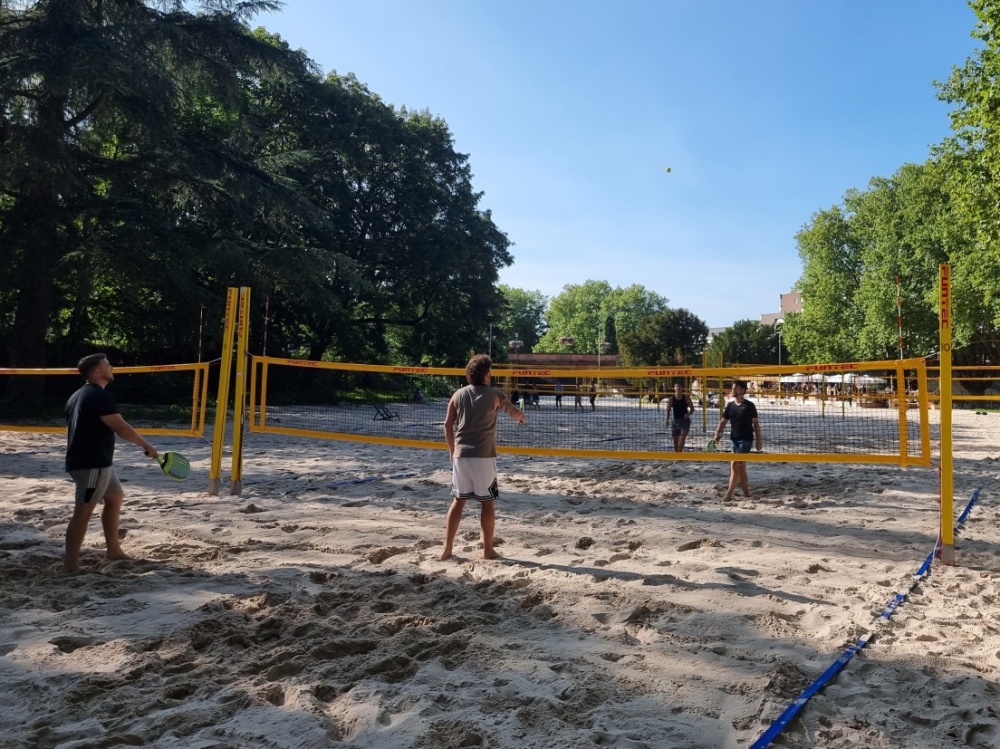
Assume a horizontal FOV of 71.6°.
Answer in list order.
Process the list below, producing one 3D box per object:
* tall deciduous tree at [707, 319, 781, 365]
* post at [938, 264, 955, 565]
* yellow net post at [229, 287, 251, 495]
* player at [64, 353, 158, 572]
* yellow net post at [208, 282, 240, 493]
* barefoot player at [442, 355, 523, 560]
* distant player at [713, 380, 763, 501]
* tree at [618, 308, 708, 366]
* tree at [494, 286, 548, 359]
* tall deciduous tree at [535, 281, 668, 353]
[{"bbox_3d":[25.403,-1.193,72.000,8.200,9.000,7.500,1,-1,0],"label":"tall deciduous tree"},{"bbox_3d":[4.177,0.371,6.475,0.115,2.800,0.110,0,-1,21],"label":"post"},{"bbox_3d":[-3.546,0.222,9.475,0.115,2.830,0.110,2,-1,21],"label":"yellow net post"},{"bbox_3d":[-3.308,0.745,5.900,0.750,1.850,0.600,1,-1,-29],"label":"player"},{"bbox_3d":[-3.804,0.223,9.526,0.115,2.850,0.110,4,-1,21],"label":"yellow net post"},{"bbox_3d":[-0.159,0.750,6.300,0.700,1.860,0.500,0,-1,21],"label":"barefoot player"},{"bbox_3d":[3.461,0.962,10.100,0.660,1.750,0.460,0,-1,25],"label":"distant player"},{"bbox_3d":[15.945,-1.681,68.000,9.000,9.600,8.000,1,-1,0],"label":"tree"},{"bbox_3d":[2.269,-3.789,85.000,9.000,14.000,8.500,1,-1,0],"label":"tree"},{"bbox_3d":[12.762,-4.254,88.000,16.500,15.400,13.000,1,-1,0],"label":"tall deciduous tree"}]

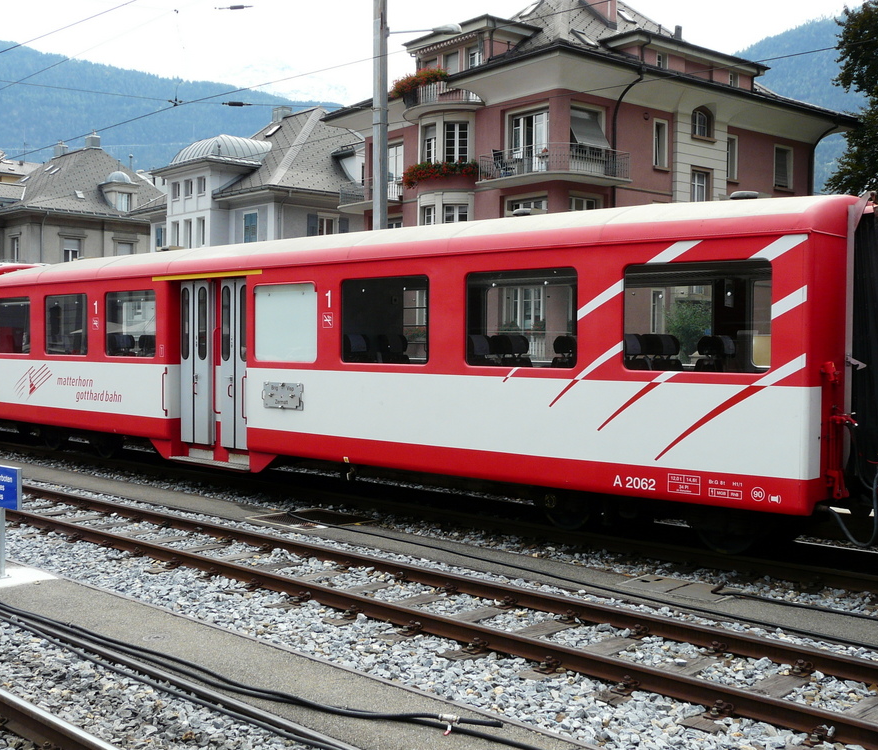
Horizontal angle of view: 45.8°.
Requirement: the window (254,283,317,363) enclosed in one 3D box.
[{"bbox_3d":[-1.920,-0.658,13.080,1.267,0.998,0.080,2,2,43],"label":"window"}]

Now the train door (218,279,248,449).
[{"bbox_3d":[-2.724,-0.153,14.092,0.670,2.292,0.080,2,2,43],"label":"train door"}]

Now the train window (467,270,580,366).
[{"bbox_3d":[0.829,-0.570,10.542,1.437,0.991,0.080,2,2,43],"label":"train window"}]

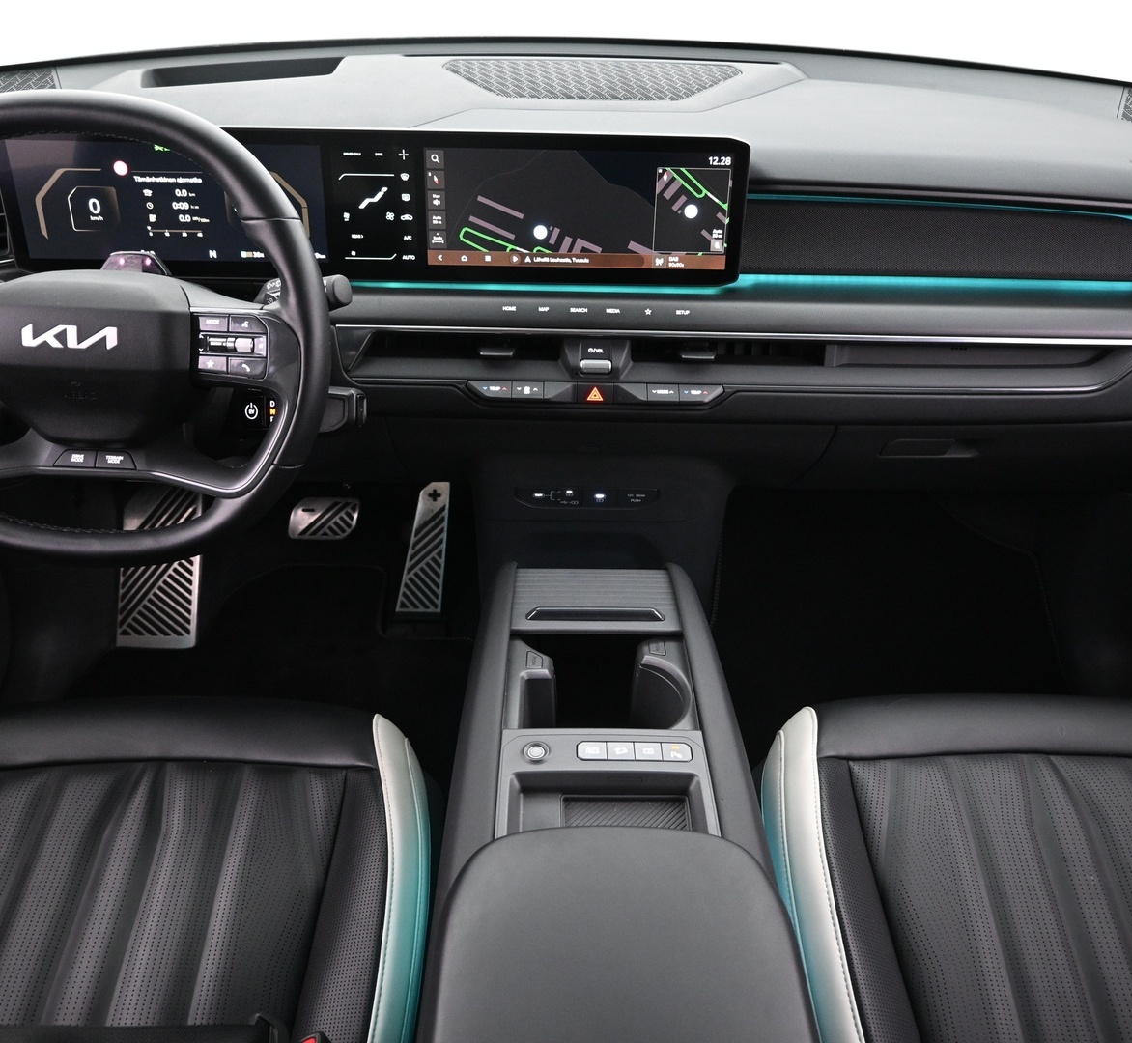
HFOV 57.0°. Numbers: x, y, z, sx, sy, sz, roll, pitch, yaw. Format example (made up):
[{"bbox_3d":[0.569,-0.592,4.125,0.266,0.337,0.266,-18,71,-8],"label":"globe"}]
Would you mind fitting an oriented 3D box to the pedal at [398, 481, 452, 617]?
[{"bbox_3d":[-0.194,0.035,1.462,0.064,0.185,0.028,4,-8,0],"label":"pedal"}]

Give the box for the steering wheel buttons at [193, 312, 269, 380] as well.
[{"bbox_3d":[-0.260,-0.136,0.808,0.061,0.051,0.020,3,10,-1],"label":"steering wheel buttons"}]

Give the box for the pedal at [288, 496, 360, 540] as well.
[{"bbox_3d":[-0.330,-0.005,1.420,0.097,0.059,0.025,1,0,-1],"label":"pedal"}]

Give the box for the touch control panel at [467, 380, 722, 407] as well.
[{"bbox_3d":[0.030,-0.130,1.055,0.258,0.027,0.022,1,11,-1],"label":"touch control panel"}]

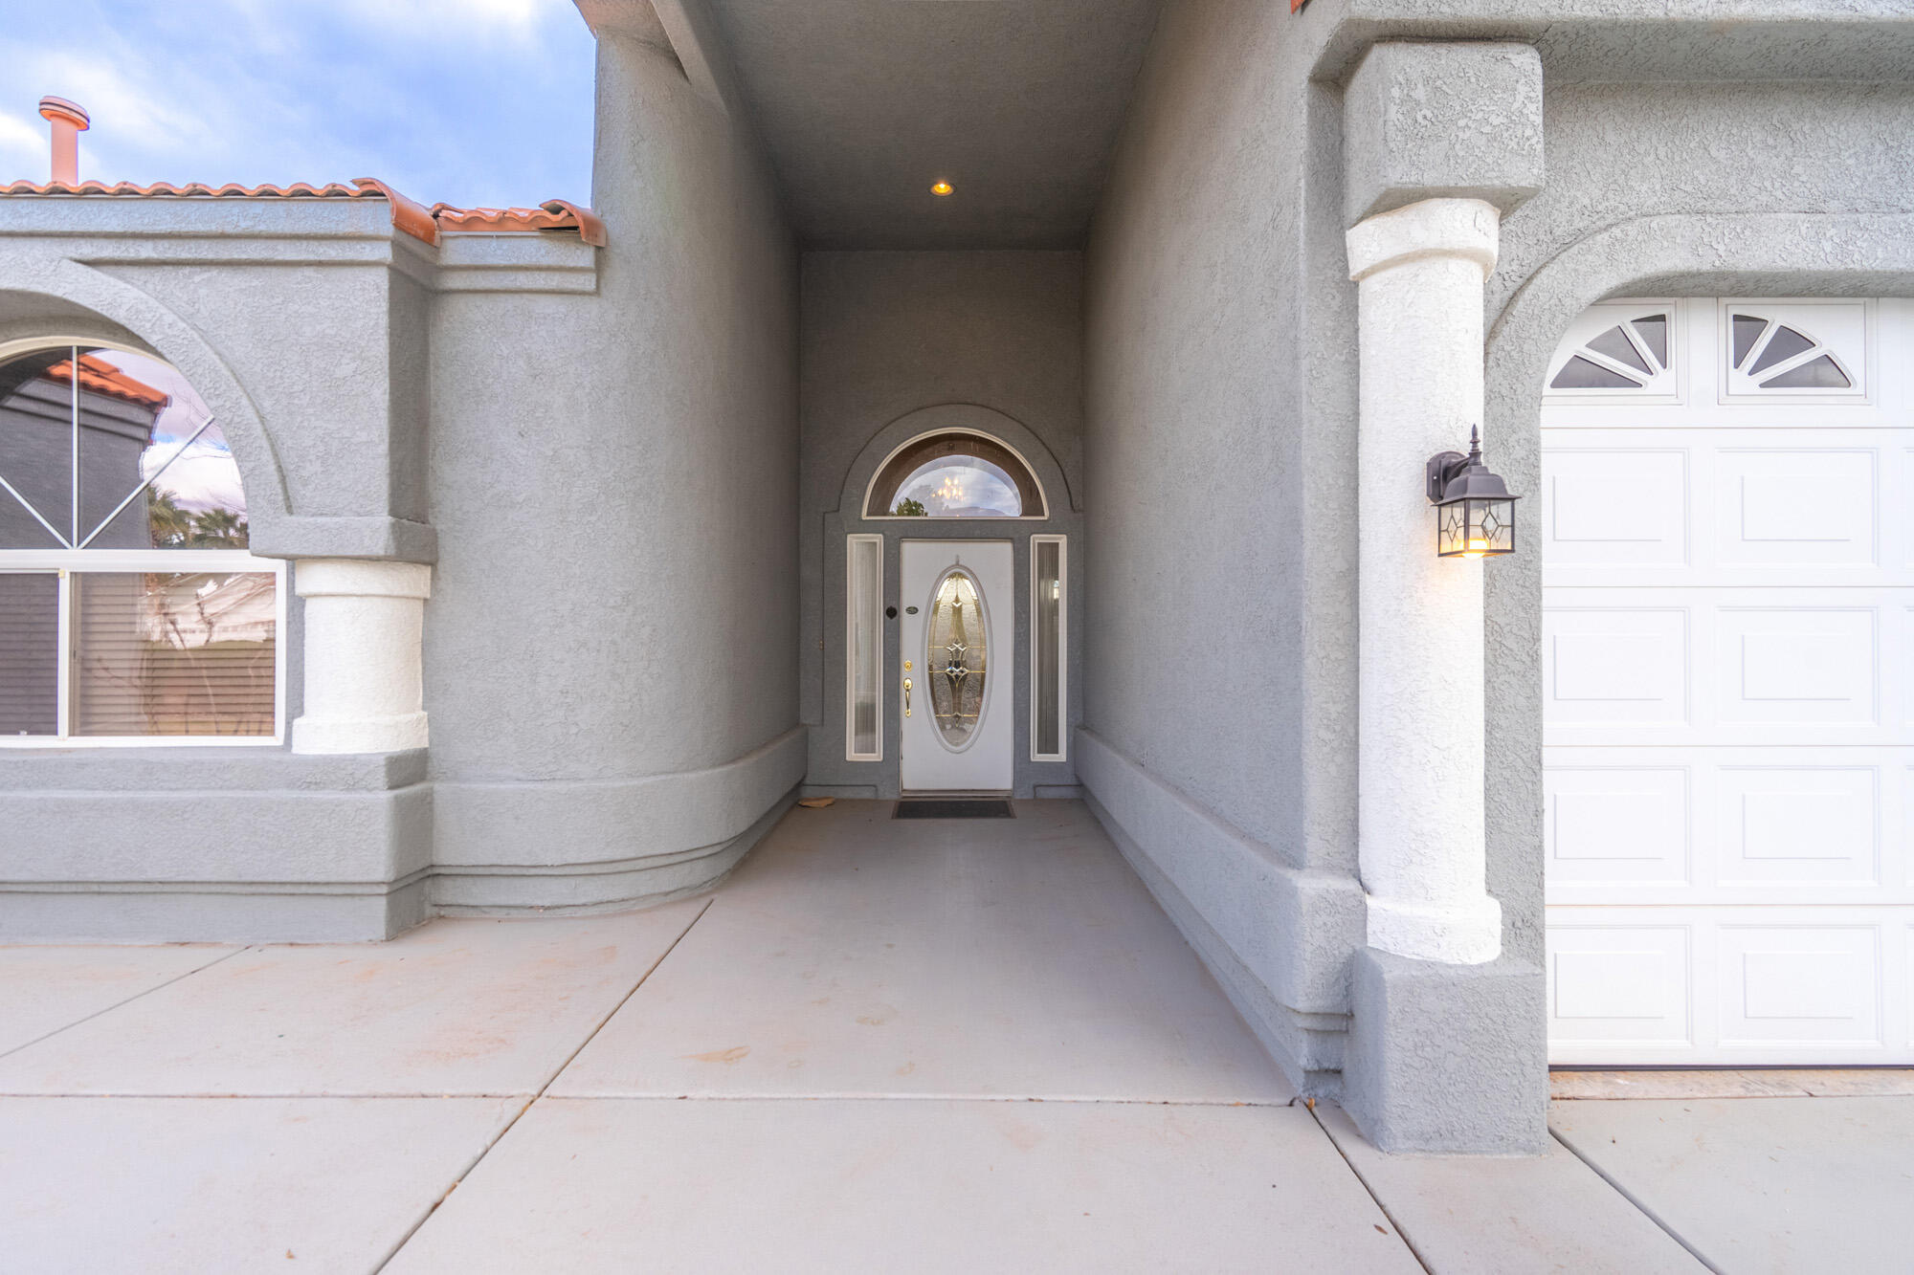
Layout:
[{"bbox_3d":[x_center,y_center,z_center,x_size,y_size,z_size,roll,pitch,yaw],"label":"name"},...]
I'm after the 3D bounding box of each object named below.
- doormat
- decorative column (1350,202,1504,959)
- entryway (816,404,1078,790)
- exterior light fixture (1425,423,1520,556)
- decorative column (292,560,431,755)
[{"bbox_3d":[-0.020,1.293,6.430,0.910,0.018,0.610,0,0,0],"label":"doormat"},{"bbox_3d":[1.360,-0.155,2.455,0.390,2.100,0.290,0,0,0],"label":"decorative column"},{"bbox_3d":[-0.070,-0.287,6.820,2.140,3.150,0.220,0,0,0],"label":"entryway"},{"bbox_3d":[1.360,-0.382,2.250,0.155,0.345,0.200,0,0,0],"label":"exterior light fixture"},{"bbox_3d":[-2.790,0.088,4.020,0.540,0.890,0.330,0,0,0],"label":"decorative column"}]

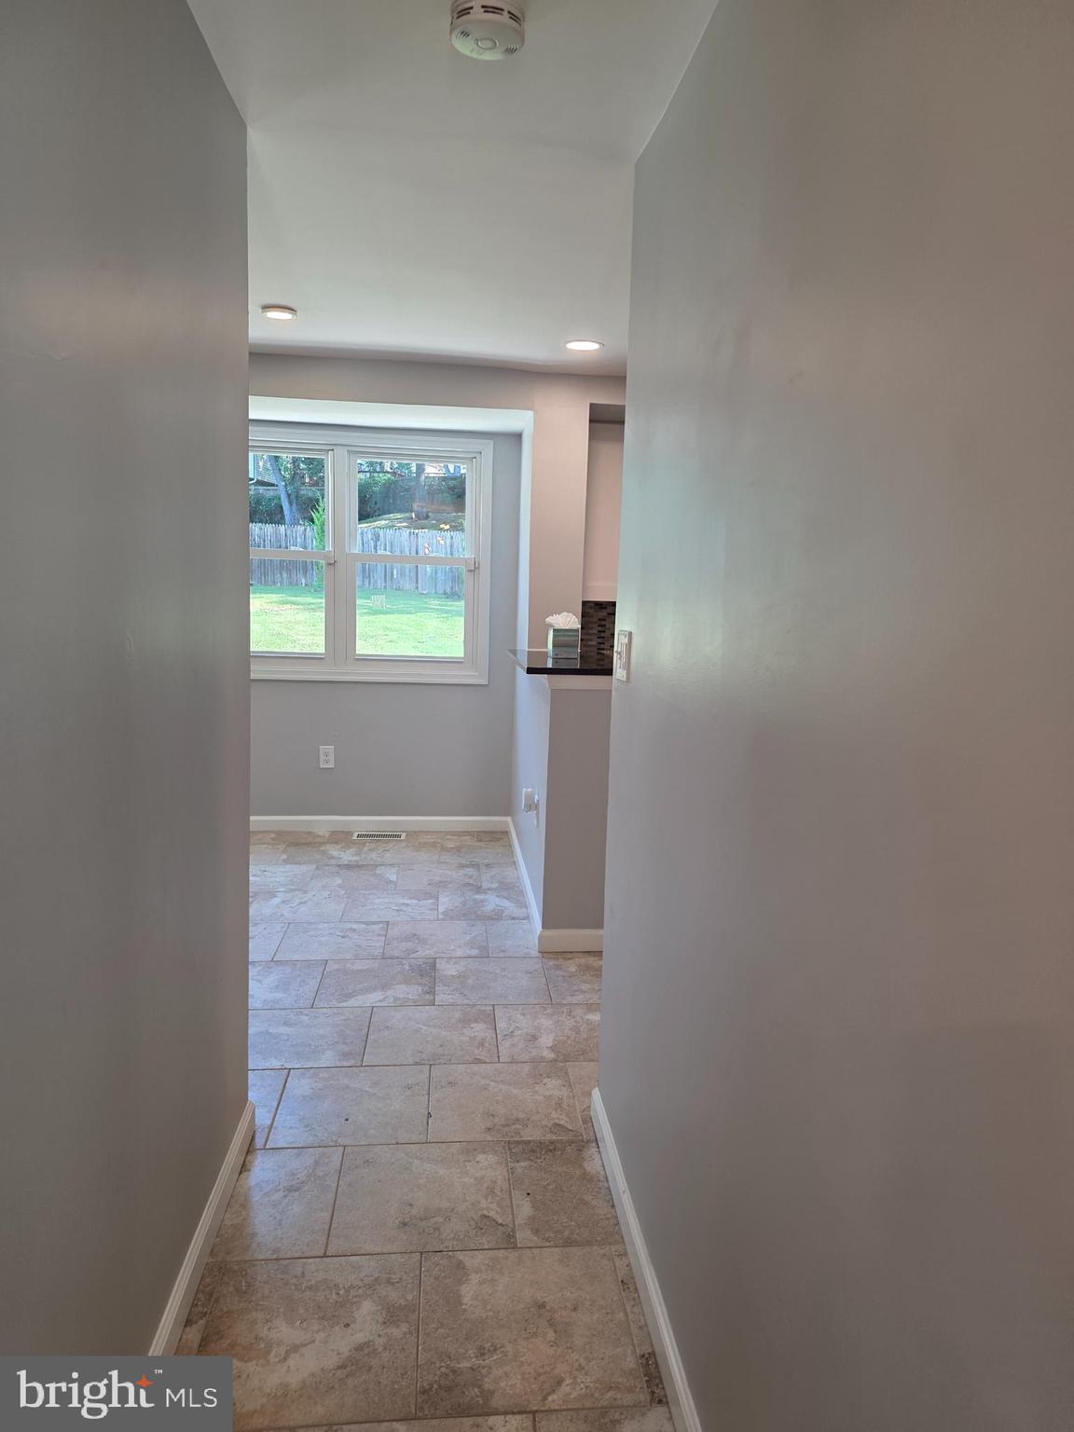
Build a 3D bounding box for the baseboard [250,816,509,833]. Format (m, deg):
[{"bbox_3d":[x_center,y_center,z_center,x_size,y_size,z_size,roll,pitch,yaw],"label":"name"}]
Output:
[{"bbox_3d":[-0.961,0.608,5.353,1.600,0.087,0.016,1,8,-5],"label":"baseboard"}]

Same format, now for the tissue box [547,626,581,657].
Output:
[{"bbox_3d":[0.112,-0.306,3.953,0.120,0.125,0.122,1,8,-5],"label":"tissue box"}]

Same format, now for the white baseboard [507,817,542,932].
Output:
[{"bbox_3d":[-0.071,0.744,4.544,0.016,0.087,1.790,1,8,-5],"label":"white baseboard"}]

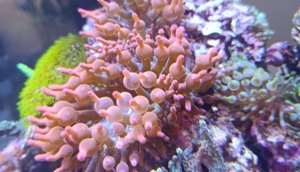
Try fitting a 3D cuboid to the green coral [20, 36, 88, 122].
[{"bbox_3d":[-0.163,-0.015,0.485,0.140,0.155,0.130,-1,6,6],"label":"green coral"}]

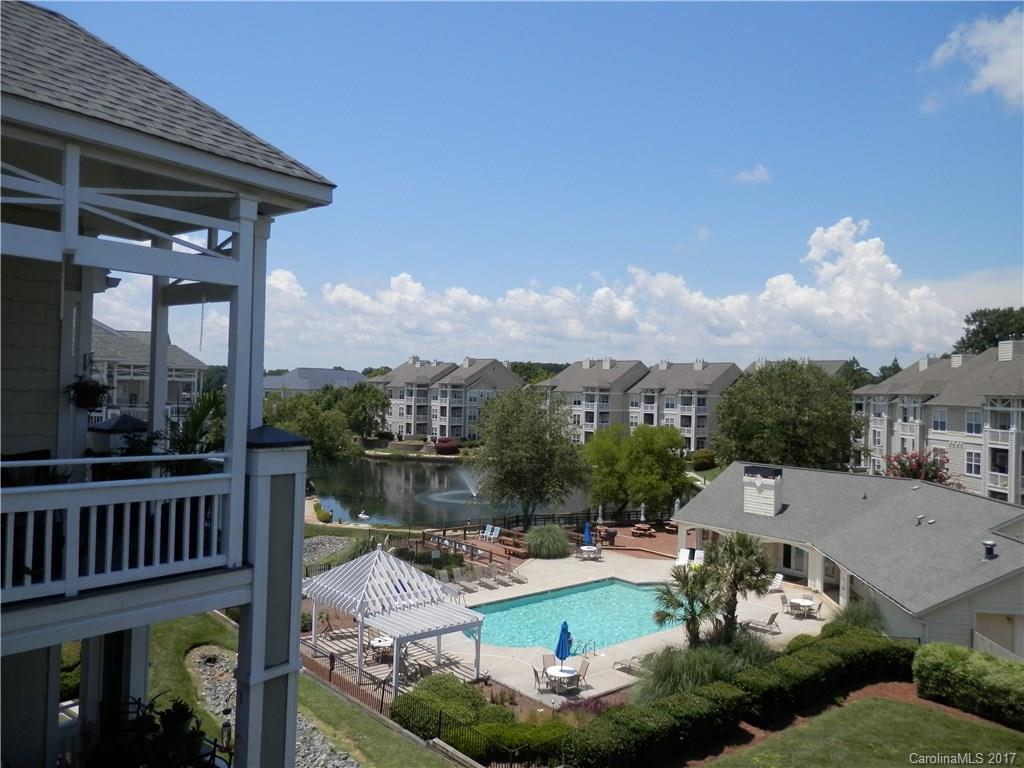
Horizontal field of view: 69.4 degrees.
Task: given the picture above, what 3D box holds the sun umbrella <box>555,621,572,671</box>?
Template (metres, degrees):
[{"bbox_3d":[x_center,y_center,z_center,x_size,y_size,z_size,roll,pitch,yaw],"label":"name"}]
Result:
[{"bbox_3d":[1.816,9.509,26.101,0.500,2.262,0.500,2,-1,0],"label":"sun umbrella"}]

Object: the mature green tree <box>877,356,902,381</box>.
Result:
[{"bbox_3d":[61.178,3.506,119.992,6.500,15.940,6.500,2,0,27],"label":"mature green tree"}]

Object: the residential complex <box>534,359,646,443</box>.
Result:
[{"bbox_3d":[14.650,2.883,120.201,13.000,13.880,15.710,2,0,-40],"label":"residential complex"}]

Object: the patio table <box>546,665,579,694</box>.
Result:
[{"bbox_3d":[1.738,10.488,26.086,1.090,0.700,1.090,2,-1,0],"label":"patio table"}]

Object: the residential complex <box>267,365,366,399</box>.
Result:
[{"bbox_3d":[-45.572,3.018,165.975,27.000,12.900,14.000,2,0,-12],"label":"residential complex"}]

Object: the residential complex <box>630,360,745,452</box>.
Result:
[{"bbox_3d":[27.988,3.194,114.423,13.000,13.380,14.990,2,0,-40],"label":"residential complex"}]

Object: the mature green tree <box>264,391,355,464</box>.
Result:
[{"bbox_3d":[-27.788,5.875,101.073,13.385,9.970,12.000,2,-1,0],"label":"mature green tree"}]

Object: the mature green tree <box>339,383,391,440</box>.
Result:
[{"bbox_3d":[-24.798,4.482,125.070,8.452,9.466,8.452,2,-1,0],"label":"mature green tree"}]

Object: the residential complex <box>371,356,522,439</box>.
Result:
[{"bbox_3d":[-11.623,2.387,132.628,13.500,14.090,28.550,2,0,-40],"label":"residential complex"}]

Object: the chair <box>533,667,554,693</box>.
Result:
[{"bbox_3d":[1.161,10.362,26.117,0.640,0.920,0.560,2,-1,-18],"label":"chair"}]

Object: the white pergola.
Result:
[{"bbox_3d":[-4.869,9.048,29.918,4.850,4.800,6.900,2,-1,-44],"label":"white pergola"}]

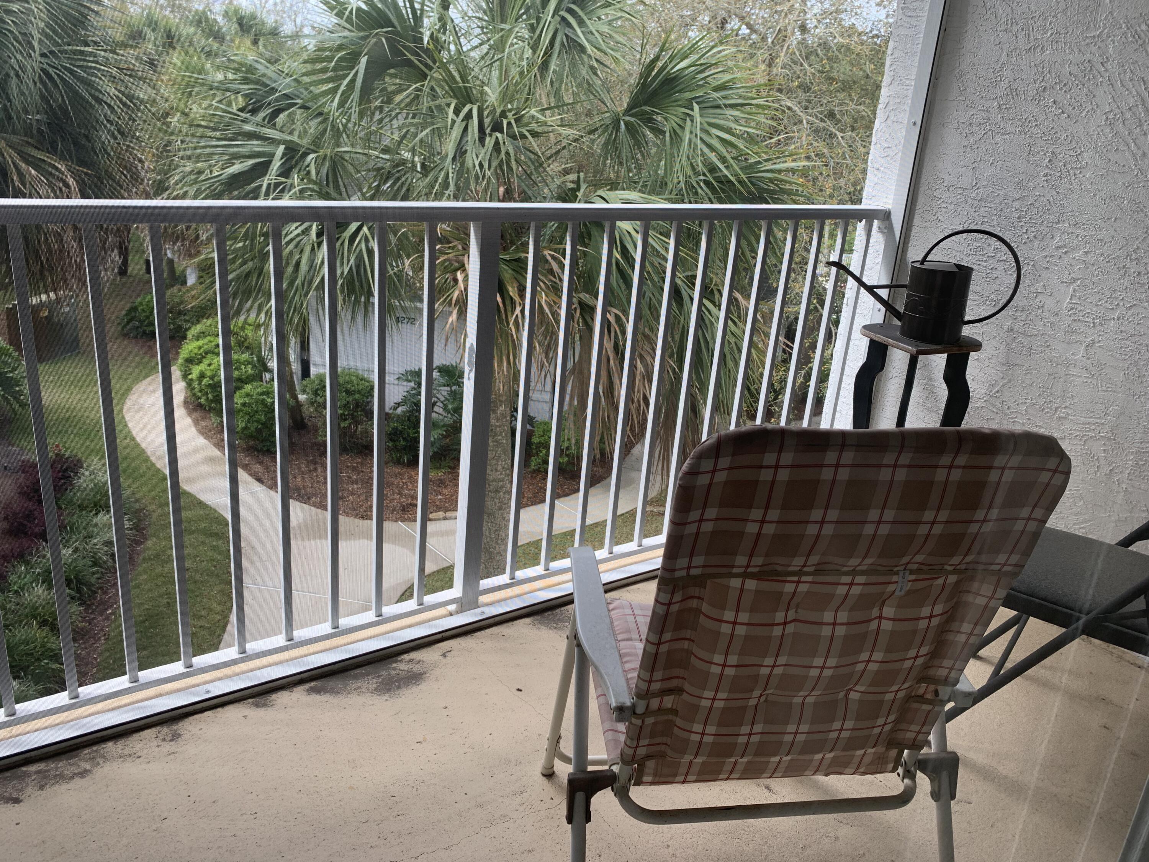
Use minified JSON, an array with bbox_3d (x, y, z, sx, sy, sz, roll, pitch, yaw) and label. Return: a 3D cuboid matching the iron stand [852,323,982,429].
[{"bbox_3d":[0.942,0.092,2.580,0.336,0.786,0.315,-5,22,-25],"label":"iron stand"}]

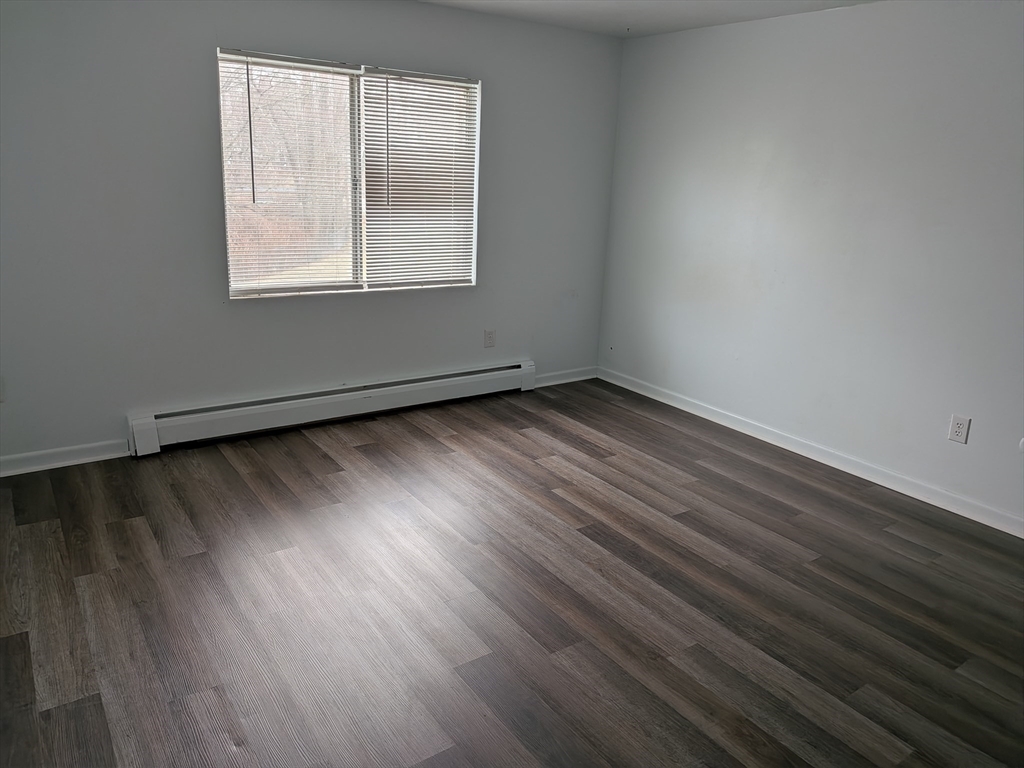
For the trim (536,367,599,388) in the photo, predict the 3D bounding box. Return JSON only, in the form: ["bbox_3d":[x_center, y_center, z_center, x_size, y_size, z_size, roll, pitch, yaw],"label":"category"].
[{"bbox_3d":[0.395,-0.051,5.192,0.635,0.084,0.015,-9,20,-34],"label":"trim"}]

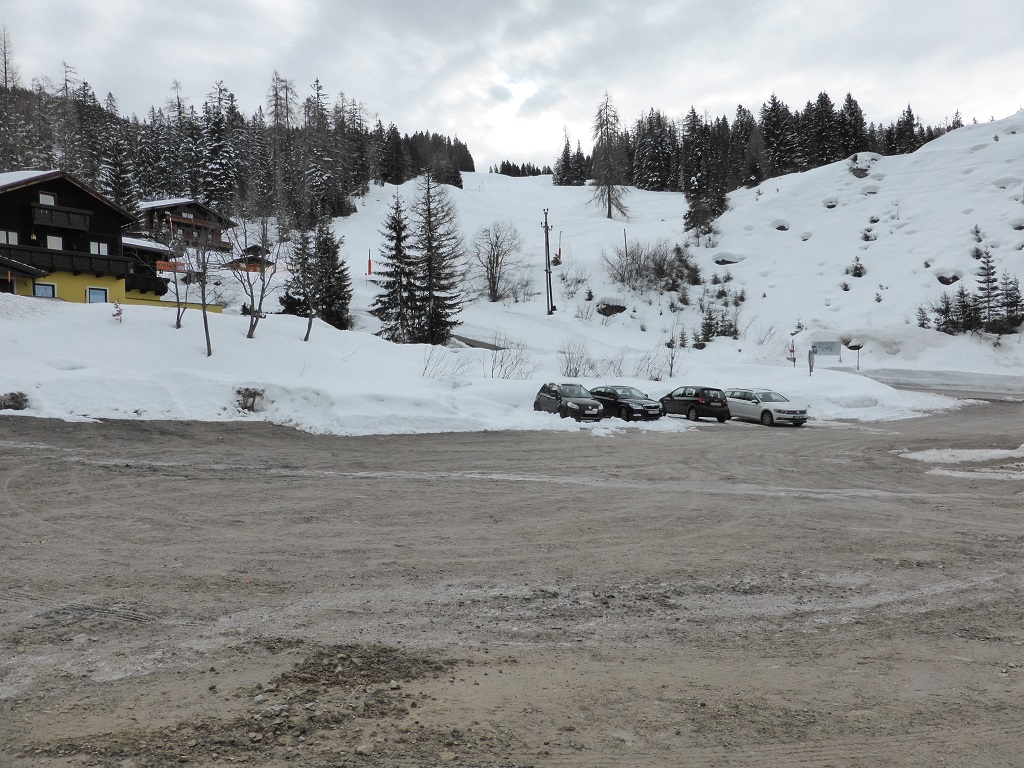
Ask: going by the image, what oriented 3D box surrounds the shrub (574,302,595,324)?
[{"bbox_3d":[5.980,-5.898,61.000,1.650,1.950,1.500,-1,0,0],"label":"shrub"}]

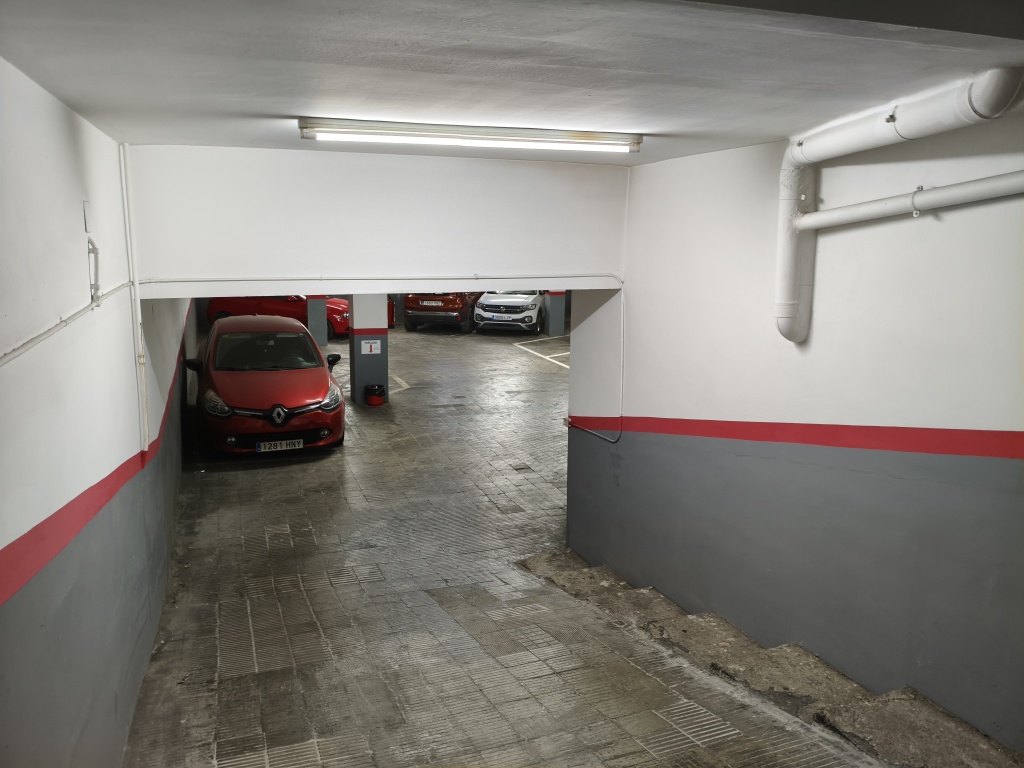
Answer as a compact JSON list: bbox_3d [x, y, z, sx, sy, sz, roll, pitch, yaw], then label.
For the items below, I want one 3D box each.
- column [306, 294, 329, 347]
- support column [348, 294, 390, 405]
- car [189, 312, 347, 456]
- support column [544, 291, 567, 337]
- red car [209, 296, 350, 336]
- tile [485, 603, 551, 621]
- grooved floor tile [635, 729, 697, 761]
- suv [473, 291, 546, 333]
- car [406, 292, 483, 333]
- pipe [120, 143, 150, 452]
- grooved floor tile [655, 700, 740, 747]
[{"bbox_3d":[-4.615,-2.087,18.039,0.460,2.350,0.460,-4,11,-20],"label":"column"},{"bbox_3d":[-2.258,-0.897,12.000,0.510,2.350,0.490,-4,11,-20],"label":"support column"},{"bbox_3d":[-3.368,-0.152,10.490,1.820,1.450,4.060,-4,11,-21],"label":"car"},{"bbox_3d":[1.117,-2.446,20.093,0.460,2.350,0.400,-4,11,-20],"label":"support column"},{"bbox_3d":[-5.715,-1.968,19.721,4.150,1.460,1.800,3,11,14],"label":"red car"},{"bbox_3d":[0.041,1.474,4.939,0.380,0.020,0.185,-4,0,-20],"label":"tile"},{"bbox_3d":[0.618,1.444,3.081,0.200,0.020,0.200,-4,0,-20],"label":"grooved floor tile"},{"bbox_3d":[0.537,-2.357,21.492,1.820,1.580,4.110,4,11,20],"label":"suv"},{"bbox_3d":[-1.331,-2.371,21.325,1.870,1.620,4.420,3,11,15],"label":"car"},{"bbox_3d":[-2.217,-0.479,4.536,0.050,1.816,0.050,-4,11,-20],"label":"pipe"},{"bbox_3d":[0.773,1.433,3.238,0.200,0.020,0.390,-4,0,-20],"label":"grooved floor tile"}]

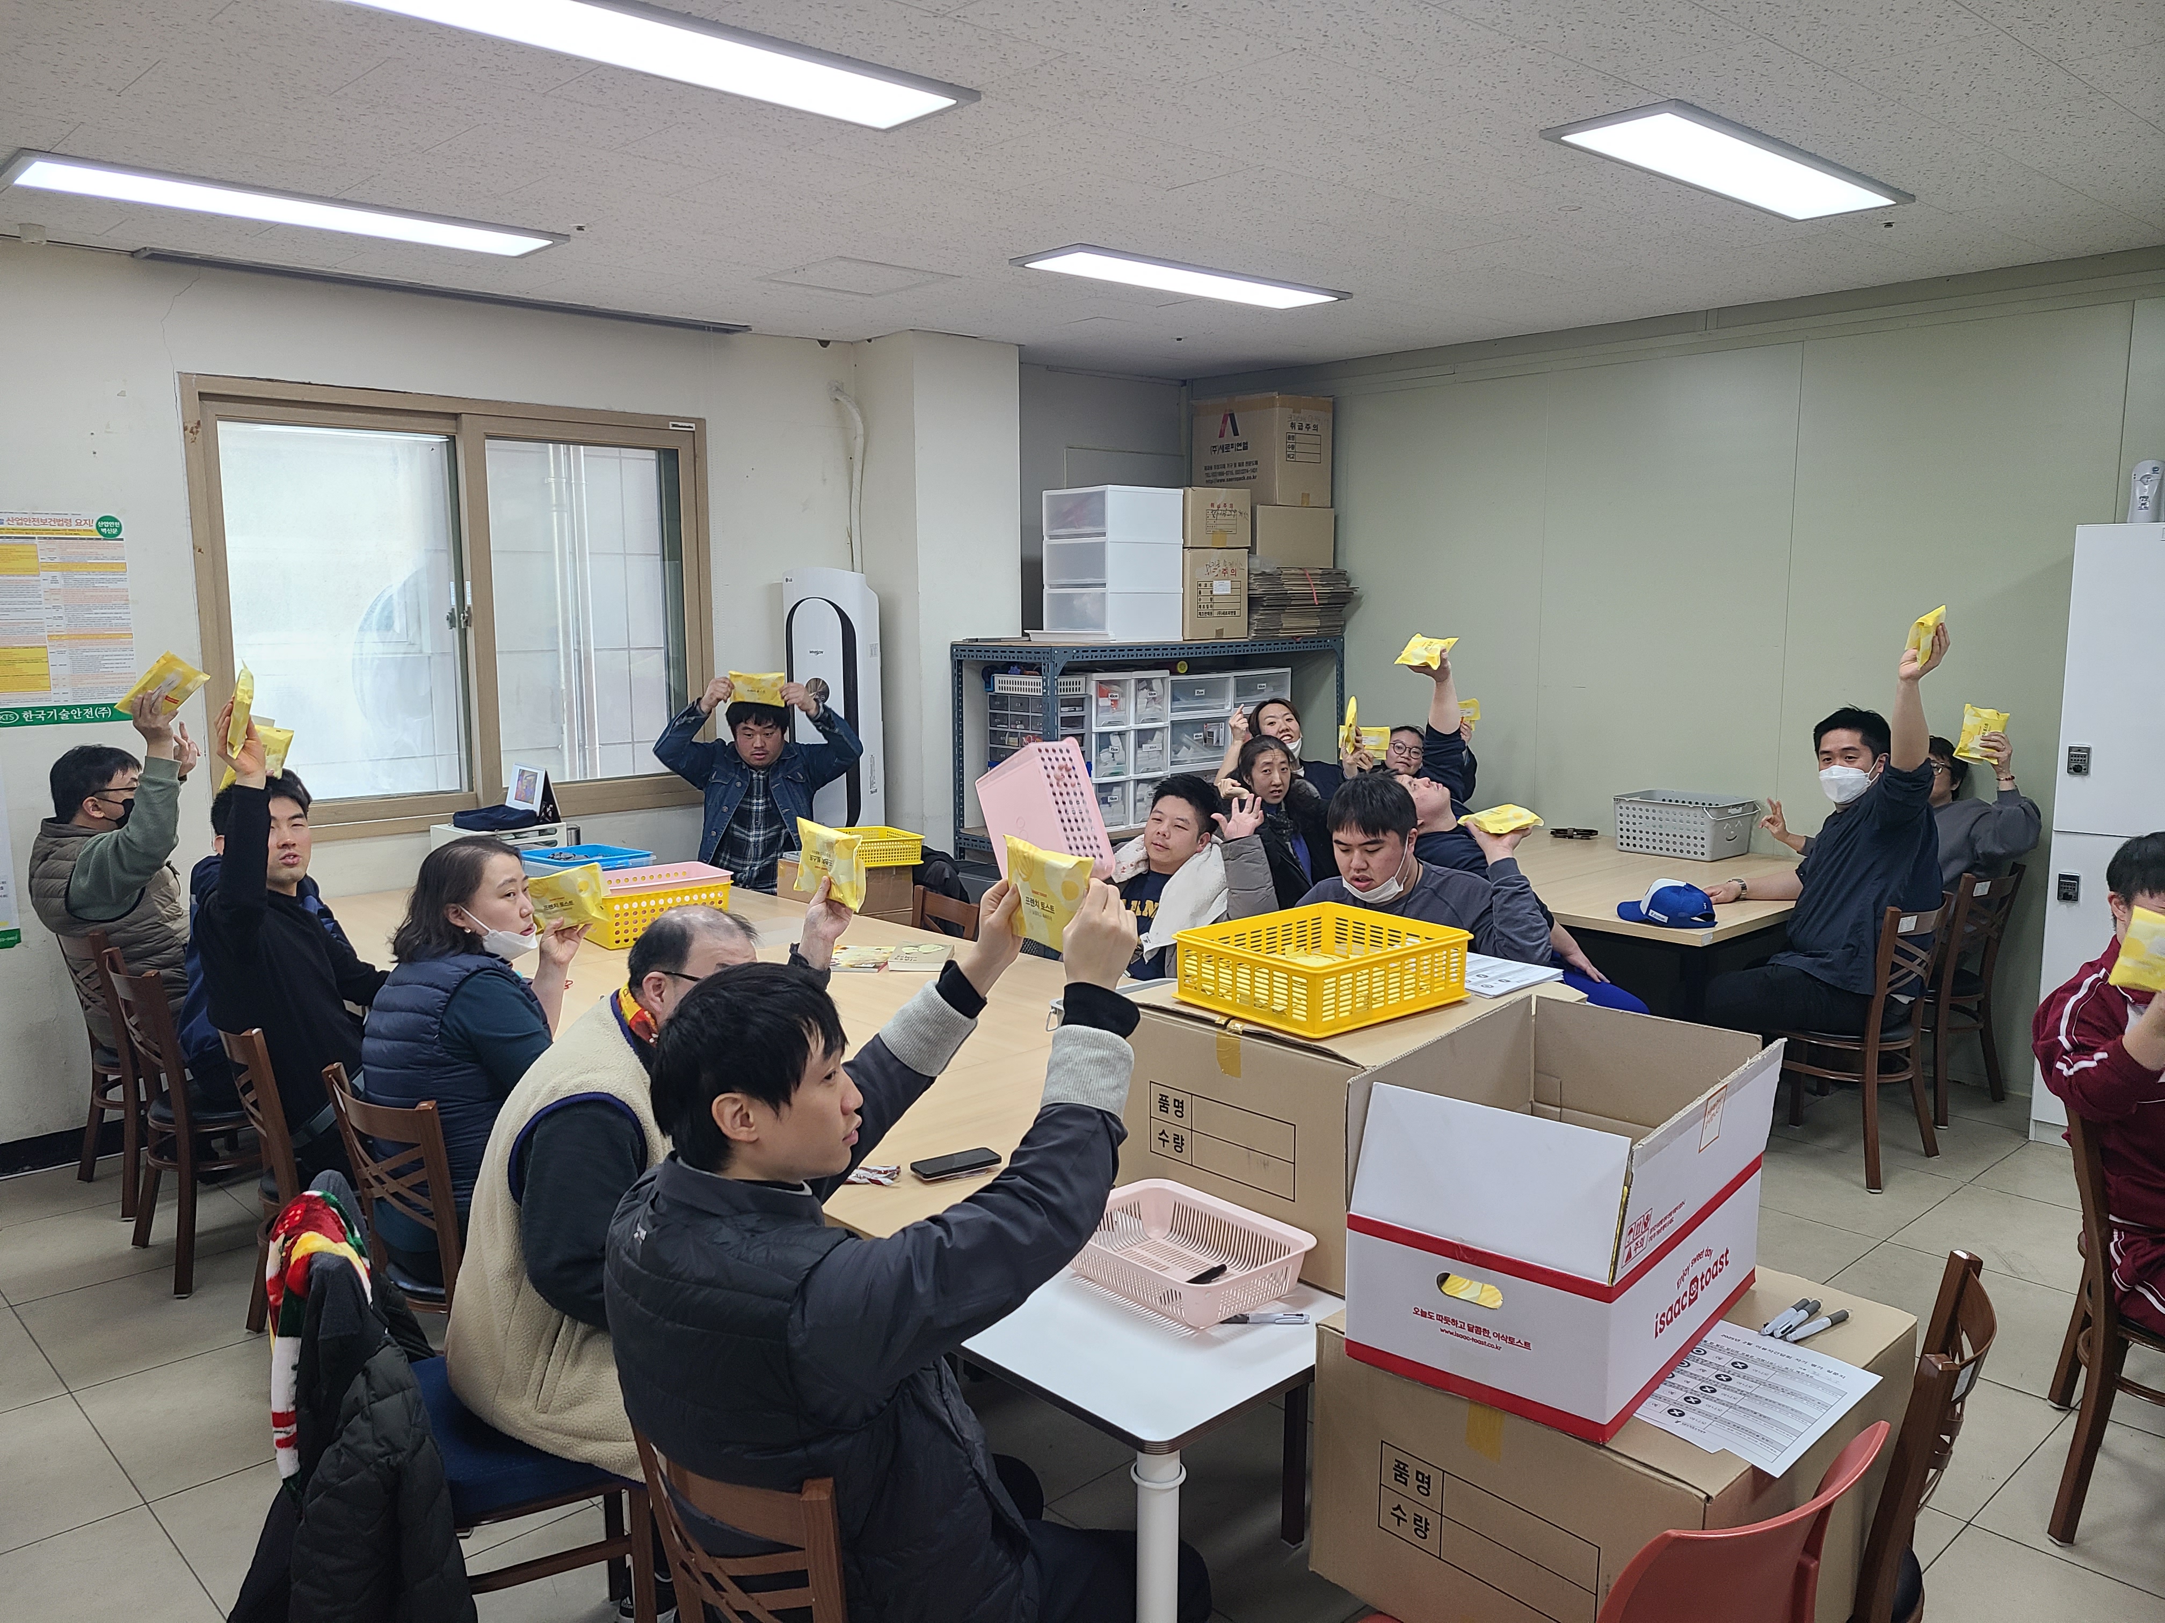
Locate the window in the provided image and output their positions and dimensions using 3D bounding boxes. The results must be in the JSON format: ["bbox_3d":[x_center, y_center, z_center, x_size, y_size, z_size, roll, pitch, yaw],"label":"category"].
[{"bbox_3d":[-2.100,-0.689,5.684,1.810,1.470,0.120,-7,10,-42],"label":"window"}]

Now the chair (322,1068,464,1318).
[{"bbox_3d":[-1.162,0.874,3.202,0.450,0.800,0.480,6,10,41],"label":"chair"}]

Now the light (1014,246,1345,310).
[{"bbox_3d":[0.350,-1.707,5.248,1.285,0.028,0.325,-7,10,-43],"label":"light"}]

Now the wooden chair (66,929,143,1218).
[{"bbox_3d":[-2.626,0.684,4.703,0.480,0.800,0.450,-7,10,-43],"label":"wooden chair"}]

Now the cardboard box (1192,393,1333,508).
[{"bbox_3d":[0.806,-1.593,7.279,0.373,0.471,0.497,-7,10,-42],"label":"cardboard box"}]

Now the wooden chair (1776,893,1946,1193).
[{"bbox_3d":[2.232,0.622,4.768,0.450,0.810,0.470,-7,10,-43],"label":"wooden chair"}]

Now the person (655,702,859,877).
[{"bbox_3d":[-1.054,0.285,5.432,0.700,1.380,0.550,-1,8,-8],"label":"person"}]

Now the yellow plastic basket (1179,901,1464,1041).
[{"bbox_3d":[0.376,0.245,2.565,0.352,0.104,0.322,-6,10,-38],"label":"yellow plastic basket"}]

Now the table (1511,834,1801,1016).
[{"bbox_3d":[1.810,0.576,5.731,1.480,0.740,1.500,-7,10,-42],"label":"table"}]

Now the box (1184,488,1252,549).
[{"bbox_3d":[0.409,-1.202,6.712,0.363,0.228,0.440,-7,10,-43],"label":"box"}]

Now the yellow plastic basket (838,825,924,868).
[{"bbox_3d":[-0.801,0.135,5.881,0.375,0.096,0.320,-4,8,-27],"label":"yellow plastic basket"}]

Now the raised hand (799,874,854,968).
[{"bbox_3d":[-0.432,0.184,2.750,0.100,0.170,0.090,-4,8,-23],"label":"raised hand"}]

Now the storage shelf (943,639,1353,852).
[{"bbox_3d":[0.327,0.021,7.030,1.770,1.510,0.610,-7,10,-42],"label":"storage shelf"}]

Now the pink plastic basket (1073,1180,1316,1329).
[{"bbox_3d":[0.129,0.619,2.271,0.240,0.073,0.345,-7,10,-43],"label":"pink plastic basket"}]

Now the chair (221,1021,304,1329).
[{"bbox_3d":[-1.629,0.798,3.627,0.470,0.810,0.450,-6,10,-38],"label":"chair"}]

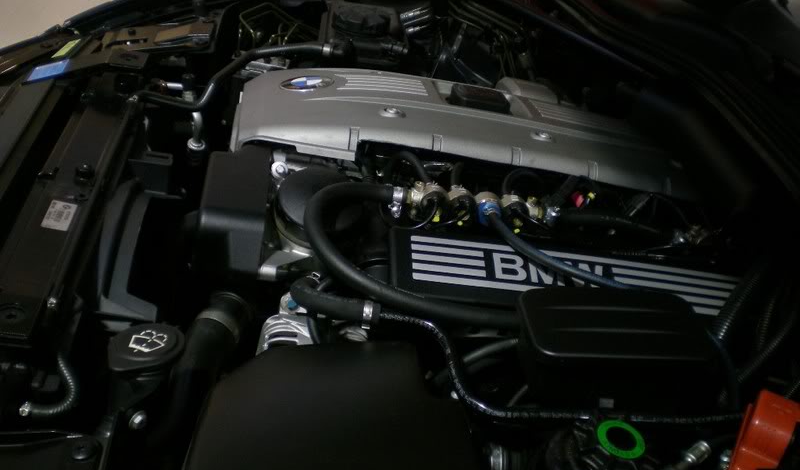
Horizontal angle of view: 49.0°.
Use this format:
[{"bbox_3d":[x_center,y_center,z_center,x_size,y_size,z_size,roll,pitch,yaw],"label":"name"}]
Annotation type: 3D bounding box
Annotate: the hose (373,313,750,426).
[{"bbox_3d":[0.151,0.121,0.830,0.327,0.045,0.146,5,25,-15],"label":"hose"}]

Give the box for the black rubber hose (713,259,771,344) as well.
[{"bbox_3d":[0.366,0.070,0.943,0.015,0.015,0.127,6,40,42],"label":"black rubber hose"}]

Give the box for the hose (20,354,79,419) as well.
[{"bbox_3d":[-0.293,0.125,0.740,0.046,0.044,0.047,5,25,-15],"label":"hose"}]

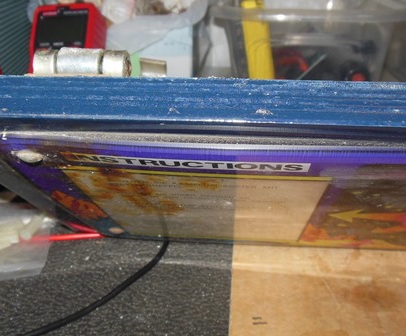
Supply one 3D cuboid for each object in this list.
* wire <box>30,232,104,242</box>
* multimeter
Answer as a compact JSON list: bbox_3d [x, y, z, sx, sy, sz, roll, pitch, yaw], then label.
[{"bbox_3d":[-0.131,0.067,0.310,0.069,0.004,0.005,-1,61,-4],"label":"wire"},{"bbox_3d":[-0.160,-0.116,0.388,0.075,0.043,0.145,0,82,5],"label":"multimeter"}]

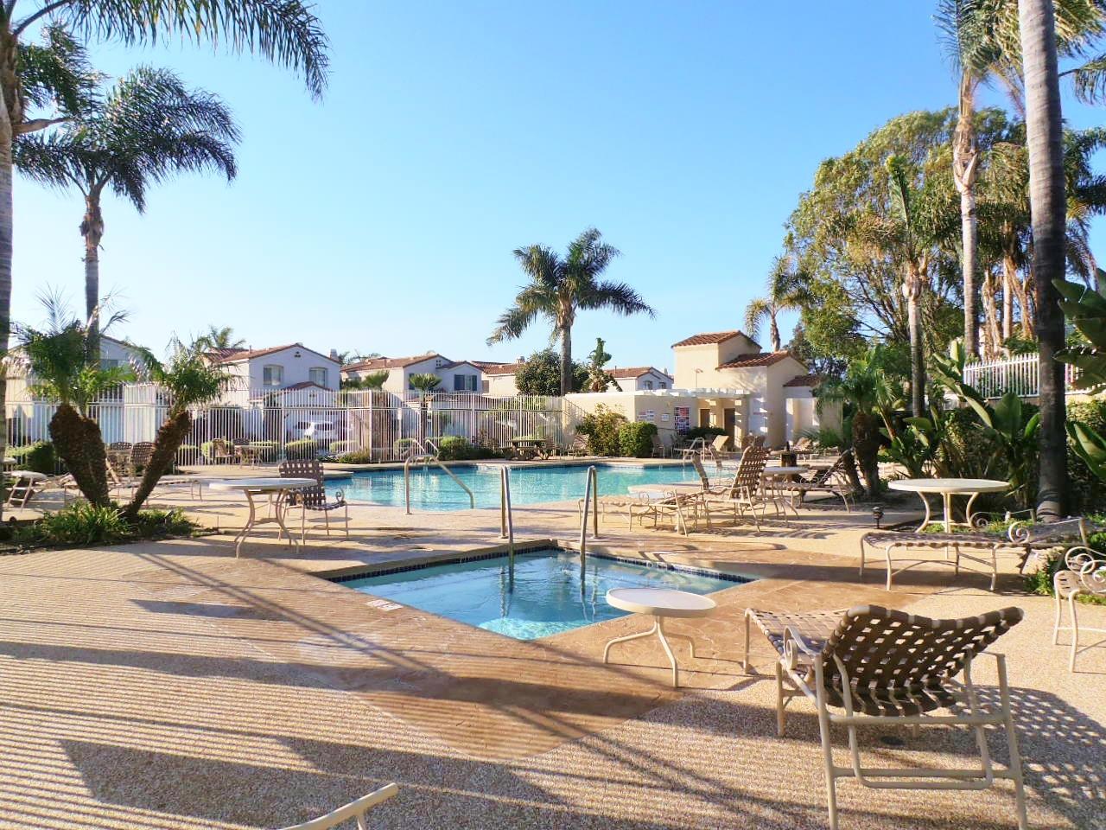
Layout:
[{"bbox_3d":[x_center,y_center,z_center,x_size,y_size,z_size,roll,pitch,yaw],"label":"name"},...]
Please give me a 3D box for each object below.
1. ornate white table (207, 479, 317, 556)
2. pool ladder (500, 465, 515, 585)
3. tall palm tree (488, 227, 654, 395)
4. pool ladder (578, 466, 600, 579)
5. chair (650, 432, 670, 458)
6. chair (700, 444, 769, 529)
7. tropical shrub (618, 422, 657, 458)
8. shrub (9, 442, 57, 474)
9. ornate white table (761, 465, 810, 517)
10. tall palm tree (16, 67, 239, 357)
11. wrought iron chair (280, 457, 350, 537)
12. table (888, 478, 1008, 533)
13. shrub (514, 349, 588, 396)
[{"bbox_3d":[-3.160,1.105,8.360,1.100,0.725,1.100,0,-1,0],"label":"ornate white table"},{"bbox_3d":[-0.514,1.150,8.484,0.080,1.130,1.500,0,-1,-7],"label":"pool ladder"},{"bbox_3d":[0.800,-3.357,35.000,7.400,10.400,7.000,0,-1,0],"label":"tall palm tree"},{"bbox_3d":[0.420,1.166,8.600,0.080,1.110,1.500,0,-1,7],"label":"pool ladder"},{"bbox_3d":[4.080,1.274,29.400,0.720,0.980,0.650,-1,-1,37],"label":"chair"},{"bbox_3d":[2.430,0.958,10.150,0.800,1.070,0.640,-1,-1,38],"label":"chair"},{"bbox_3d":[3.300,1.061,29.900,1.500,1.420,1.300,0,-1,0],"label":"tropical shrub"},{"bbox_3d":[-14.498,1.243,21.385,1.350,0.970,1.150,0,-1,0],"label":"shrub"},{"bbox_3d":[3.173,1.120,10.734,0.850,0.720,0.850,0,-1,0],"label":"ornate white table"},{"bbox_3d":[-11.207,-3.659,20.058,6.000,10.700,5.800,0,-1,0],"label":"tall palm tree"},{"bbox_3d":[-2.925,1.013,9.236,0.740,0.950,0.630,-1,-1,40],"label":"wrought iron chair"},{"bbox_3d":[4.119,1.069,7.983,1.220,0.730,1.220,0,-1,0],"label":"table"},{"bbox_3d":[-0.100,-0.665,38.000,3.700,5.100,3.500,0,-1,0],"label":"shrub"}]

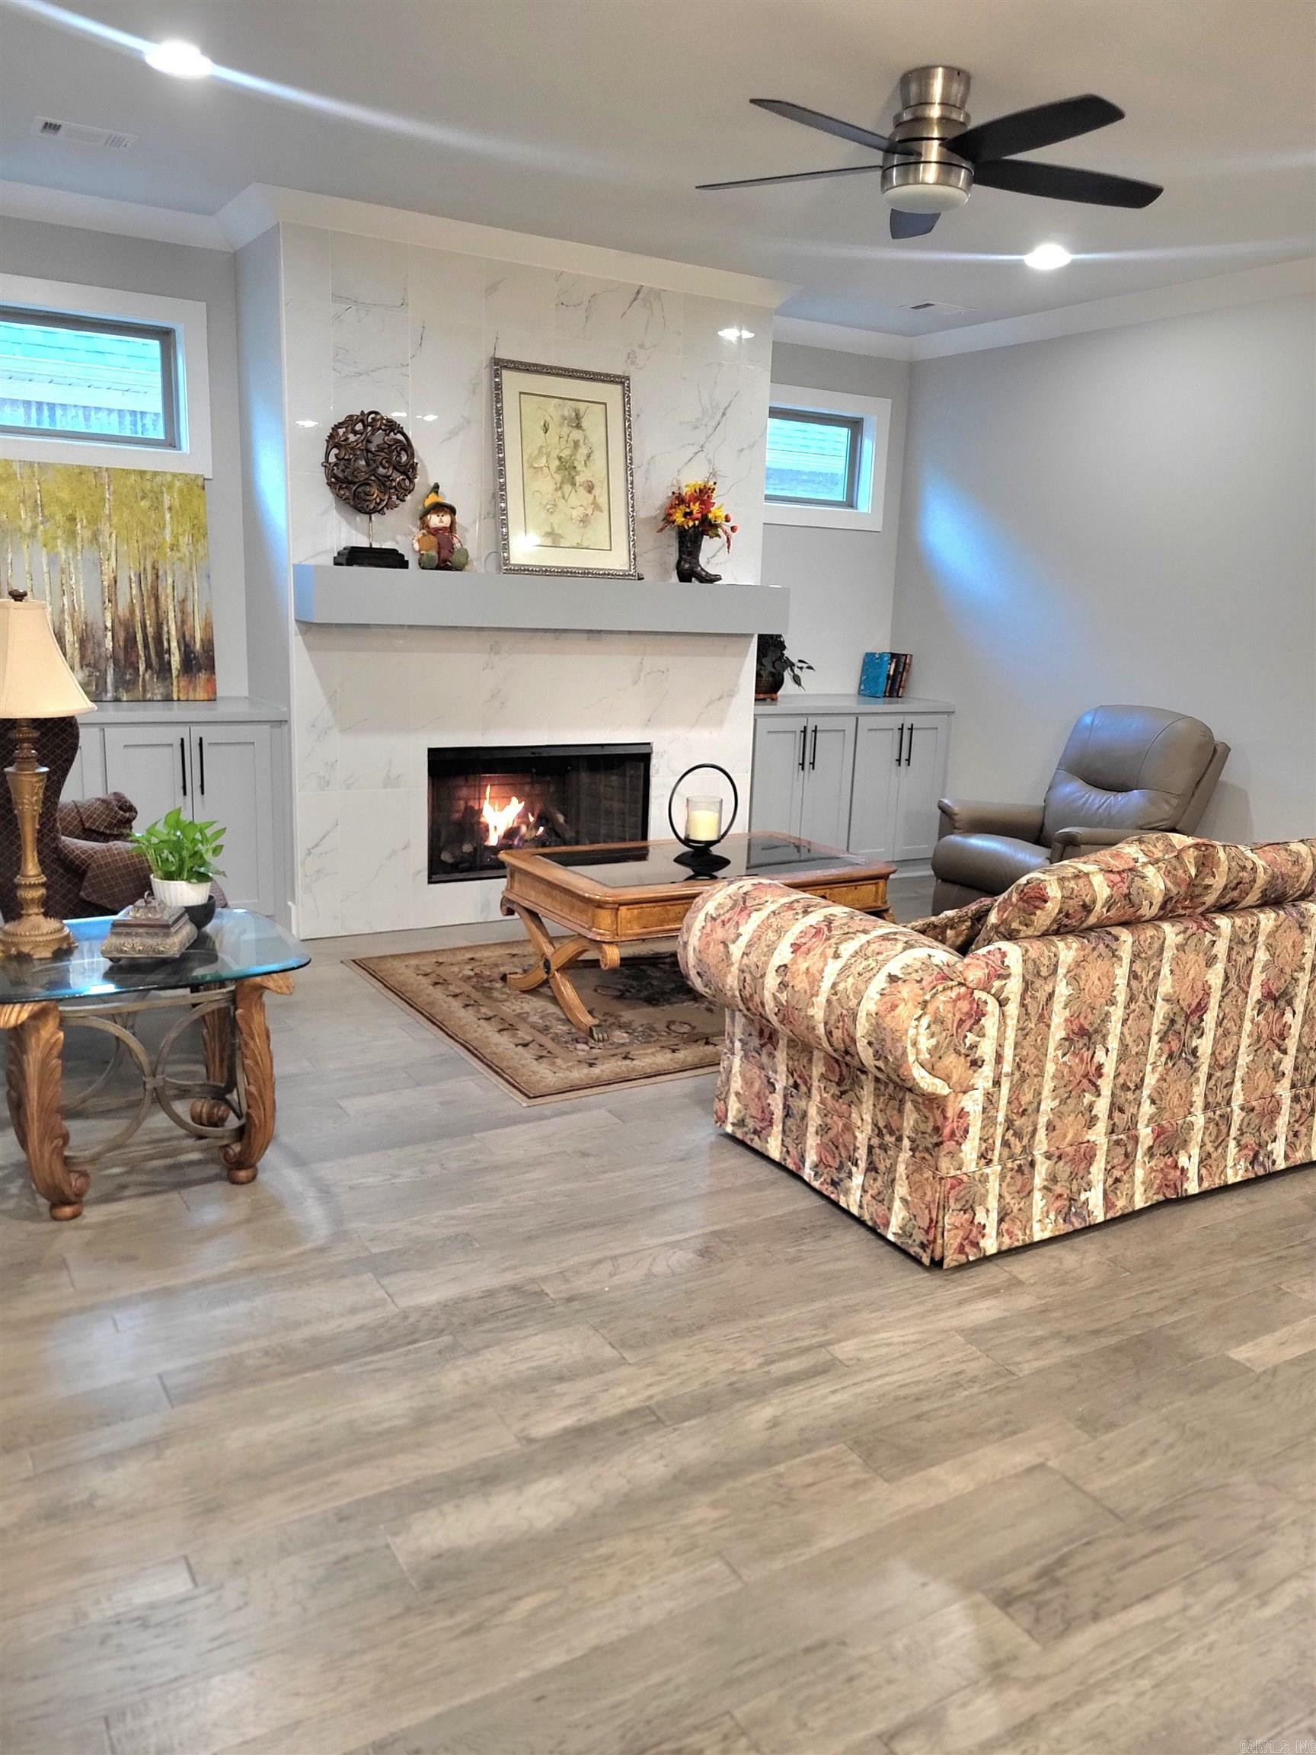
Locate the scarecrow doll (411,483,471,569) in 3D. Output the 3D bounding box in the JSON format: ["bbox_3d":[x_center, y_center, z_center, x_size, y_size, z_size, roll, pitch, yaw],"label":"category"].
[{"bbox_3d":[-0.839,-1.356,5.102,0.205,0.325,0.175,-5,14,-29],"label":"scarecrow doll"}]

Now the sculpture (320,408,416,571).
[{"bbox_3d":[-1.078,-1.453,4.923,0.355,0.570,0.125,-6,15,-32],"label":"sculpture"}]

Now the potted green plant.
[{"bbox_3d":[-1.177,-0.024,3.233,0.230,0.285,0.220,-6,15,-32],"label":"potted green plant"}]

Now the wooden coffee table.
[{"bbox_3d":[0.147,0.182,4.764,1.263,0.478,0.775,-6,15,-32],"label":"wooden coffee table"}]

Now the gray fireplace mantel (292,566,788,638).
[{"bbox_3d":[-0.389,-1.137,5.461,2.175,0.204,0.241,-6,15,-32],"label":"gray fireplace mantel"}]

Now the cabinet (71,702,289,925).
[{"bbox_3d":[-2.157,-0.188,5.063,1.342,0.901,0.567,-6,15,-32],"label":"cabinet"}]

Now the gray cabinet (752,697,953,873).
[{"bbox_3d":[0.850,-0.481,6.928,1.342,0.893,0.567,-6,15,-32],"label":"gray cabinet"}]

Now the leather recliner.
[{"bbox_3d":[1.764,-0.194,5.508,0.920,1.010,0.810,-2,13,-18],"label":"leather recliner"}]

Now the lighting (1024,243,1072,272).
[{"bbox_3d":[1.524,-2.421,5.150,0.190,0.030,0.190,-6,15,-32],"label":"lighting"}]

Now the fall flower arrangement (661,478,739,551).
[{"bbox_3d":[0.181,-1.569,5.701,0.330,0.312,0.260,-6,15,-32],"label":"fall flower arrangement"}]

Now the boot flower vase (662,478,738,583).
[{"bbox_3d":[0.182,-1.505,5.726,0.330,0.452,0.250,0,13,-11],"label":"boot flower vase"}]

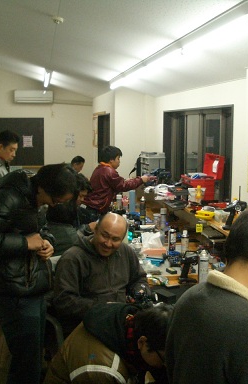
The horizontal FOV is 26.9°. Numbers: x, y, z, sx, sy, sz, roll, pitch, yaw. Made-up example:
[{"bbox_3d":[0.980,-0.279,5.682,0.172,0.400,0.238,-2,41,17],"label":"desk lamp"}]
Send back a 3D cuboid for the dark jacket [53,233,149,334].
[{"bbox_3d":[-0.110,0.505,2.900,0.570,0.580,0.420,-5,9,-37],"label":"dark jacket"}]

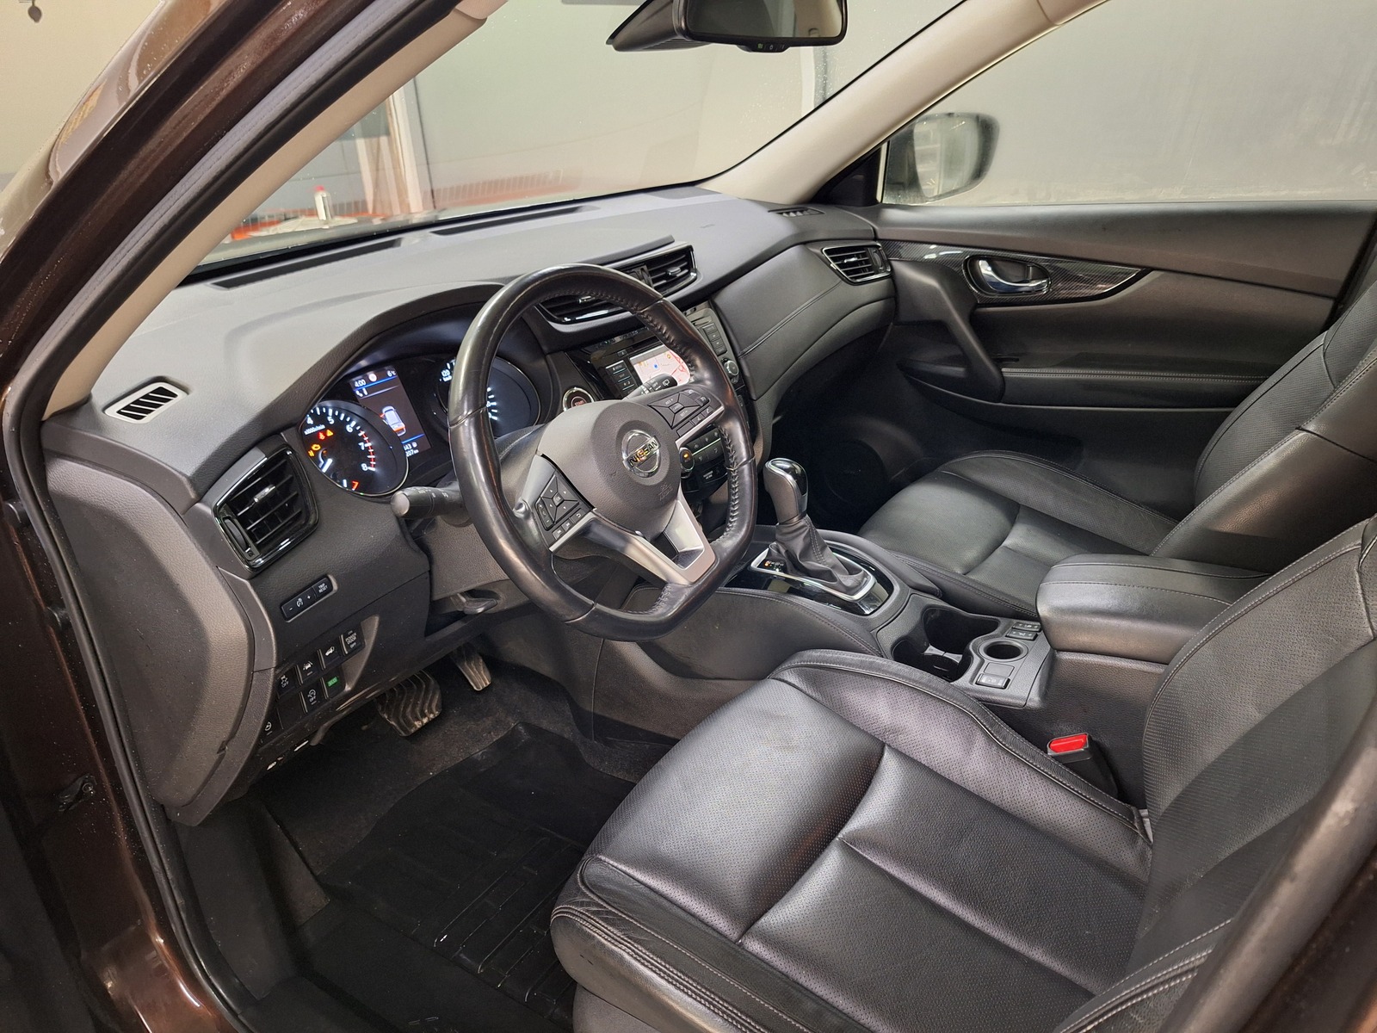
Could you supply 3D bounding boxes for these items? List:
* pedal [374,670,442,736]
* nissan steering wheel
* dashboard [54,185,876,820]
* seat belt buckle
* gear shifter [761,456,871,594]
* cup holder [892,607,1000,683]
[{"bbox_3d":[-0.431,0.282,1.392,0.040,0.080,0.100,-26,5,45],"label":"pedal"},{"bbox_3d":[-0.077,-0.065,0.906,0.120,0.360,0.370,-16,12,44],"label":"nissan steering wheel"},{"bbox_3d":[-0.147,-0.180,1.421,0.530,0.540,1.460,14,31,34],"label":"dashboard"},{"bbox_3d":[0.438,0.287,1.001,0.046,0.095,0.030,-29,3,45],"label":"seat belt buckle"},{"bbox_3d":[0.160,0.014,1.269,0.165,0.195,0.090,14,31,34],"label":"gear shifter"},{"bbox_3d":[0.342,0.196,1.215,0.105,0.085,0.165,14,31,34],"label":"cup holder"}]

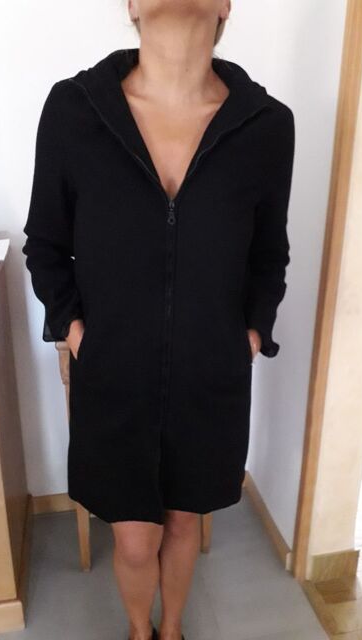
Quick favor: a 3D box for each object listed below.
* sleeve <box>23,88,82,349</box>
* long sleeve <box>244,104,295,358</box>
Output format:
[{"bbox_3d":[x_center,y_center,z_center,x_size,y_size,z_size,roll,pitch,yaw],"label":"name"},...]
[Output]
[{"bbox_3d":[-0.239,-0.199,0.934,0.125,0.470,0.180,-1,18,-6],"label":"sleeve"},{"bbox_3d":[0.172,-0.166,0.959,0.115,0.465,0.180,-1,18,-6],"label":"long sleeve"}]

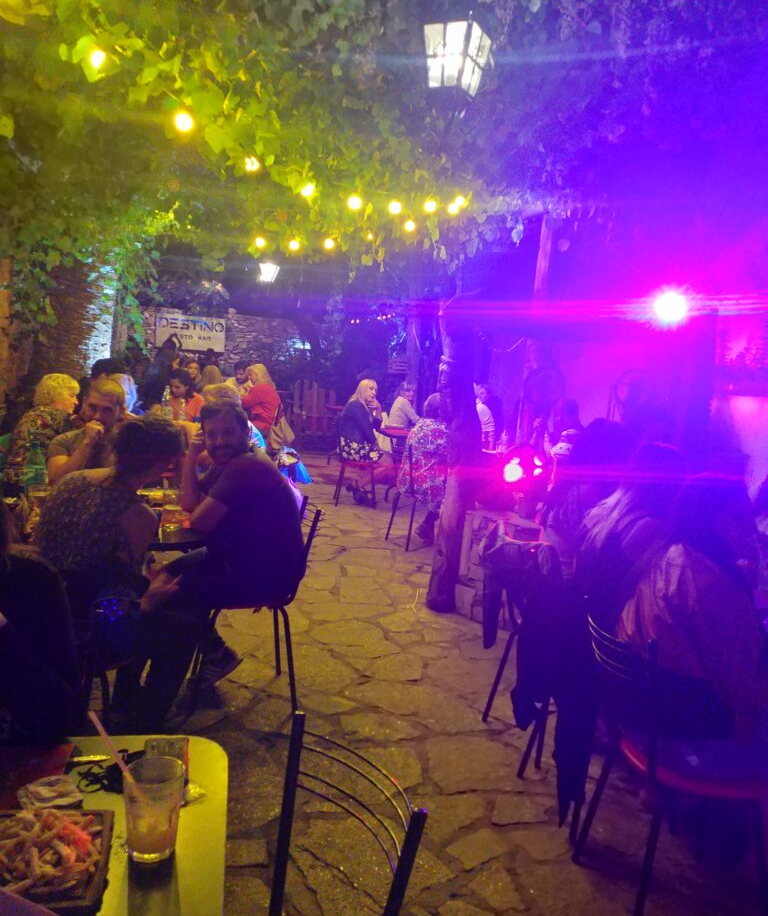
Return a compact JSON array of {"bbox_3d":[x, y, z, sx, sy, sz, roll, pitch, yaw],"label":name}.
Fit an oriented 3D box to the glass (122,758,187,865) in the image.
[{"bbox_3d":[-0.326,0.498,1.089,0.081,0.120,0.081,4,6,0],"label":"glass"}]

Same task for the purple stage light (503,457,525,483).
[{"bbox_3d":[0.876,0.078,5.200,0.160,0.180,0.160,6,7,20],"label":"purple stage light"}]

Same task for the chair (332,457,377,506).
[{"bbox_3d":[-0.315,0.037,8.200,0.480,0.850,0.430,4,6,-3],"label":"chair"}]

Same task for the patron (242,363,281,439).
[{"bbox_3d":[-1.392,-0.397,8.600,0.650,1.300,0.480,7,7,22],"label":"patron"}]

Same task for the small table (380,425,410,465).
[{"bbox_3d":[0.308,0.095,8.600,0.720,0.750,0.720,4,6,0],"label":"small table"}]

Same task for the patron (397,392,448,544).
[{"bbox_3d":[0.506,0.107,6.530,0.750,1.280,0.480,1,7,-22],"label":"patron"}]

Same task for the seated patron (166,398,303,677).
[{"bbox_3d":[-0.653,0.376,3.270,0.660,1.250,0.500,3,6,-15],"label":"seated patron"}]

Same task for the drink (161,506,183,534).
[{"bbox_3d":[-0.846,0.241,3.068,0.086,0.110,0.086,4,6,0],"label":"drink"}]

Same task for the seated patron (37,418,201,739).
[{"bbox_3d":[-0.942,0.459,2.737,0.470,1.240,0.720,9,8,35],"label":"seated patron"}]

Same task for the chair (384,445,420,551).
[{"bbox_3d":[0.371,0.317,6.505,0.500,0.850,0.430,1,7,-22],"label":"chair"}]

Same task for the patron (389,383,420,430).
[{"bbox_3d":[0.260,-0.272,9.300,0.650,1.270,0.460,4,6,-6],"label":"patron"}]

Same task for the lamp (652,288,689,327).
[{"bbox_3d":[2.019,-1.057,5.400,0.240,0.240,0.220,8,7,26],"label":"lamp"}]

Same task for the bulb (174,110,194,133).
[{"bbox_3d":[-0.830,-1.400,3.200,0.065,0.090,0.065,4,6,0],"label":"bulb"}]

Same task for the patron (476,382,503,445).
[{"bbox_3d":[0.999,-0.117,7.800,0.620,1.300,0.480,7,7,25],"label":"patron"}]

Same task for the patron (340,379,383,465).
[{"bbox_3d":[-0.219,-0.165,8.200,0.640,1.340,0.460,4,6,-3],"label":"patron"}]

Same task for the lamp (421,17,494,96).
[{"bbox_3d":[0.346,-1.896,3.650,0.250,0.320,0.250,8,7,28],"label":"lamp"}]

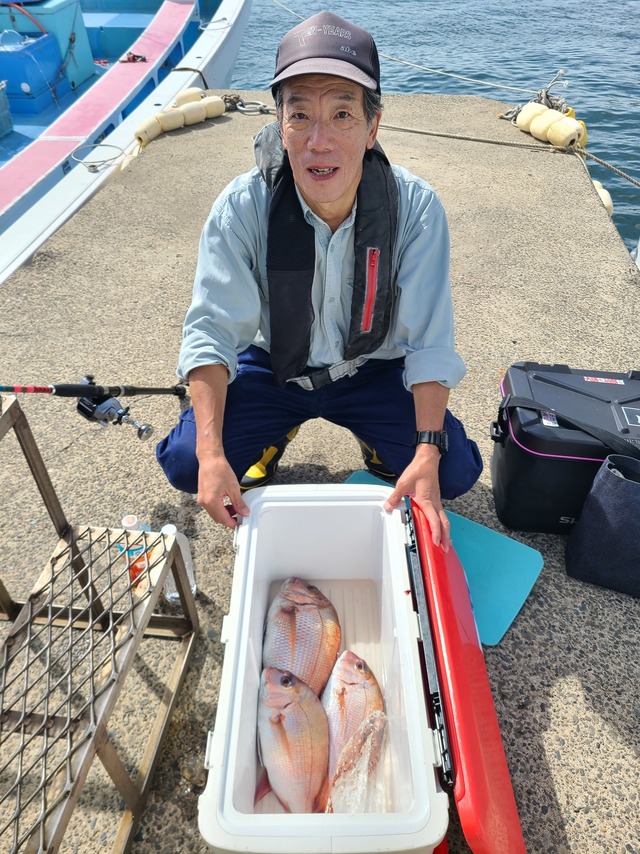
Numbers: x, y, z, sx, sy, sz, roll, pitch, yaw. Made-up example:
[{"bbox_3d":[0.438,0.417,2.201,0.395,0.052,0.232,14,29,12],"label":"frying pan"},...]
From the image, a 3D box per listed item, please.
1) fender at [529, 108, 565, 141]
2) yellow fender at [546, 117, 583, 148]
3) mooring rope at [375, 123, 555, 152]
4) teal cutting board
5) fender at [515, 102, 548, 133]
[{"bbox_3d":[1.438,-1.916,4.066,0.178,0.178,0.202,-11,41,-13],"label":"fender"},{"bbox_3d":[1.494,-1.801,3.924,0.178,0.178,0.202,-11,41,-13],"label":"yellow fender"},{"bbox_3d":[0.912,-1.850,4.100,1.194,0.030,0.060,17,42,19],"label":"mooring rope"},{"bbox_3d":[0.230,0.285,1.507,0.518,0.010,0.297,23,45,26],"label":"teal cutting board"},{"bbox_3d":[1.383,-2.032,4.207,0.178,0.178,0.202,-11,41,-13],"label":"fender"}]

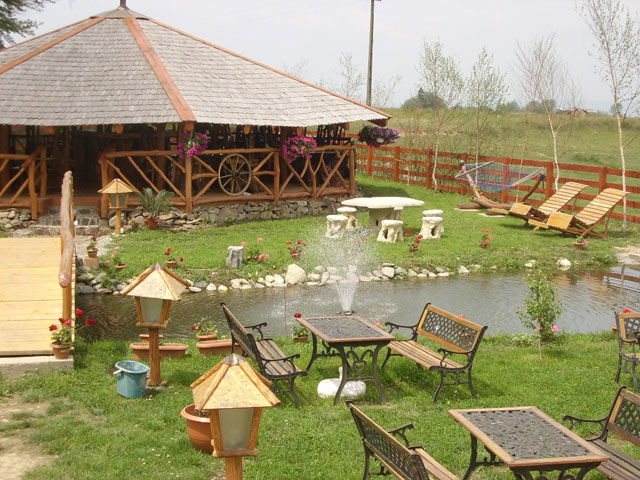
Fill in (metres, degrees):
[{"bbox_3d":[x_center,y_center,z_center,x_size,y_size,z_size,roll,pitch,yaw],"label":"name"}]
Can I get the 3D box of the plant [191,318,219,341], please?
[{"bbox_3d":[-1.454,1.167,10.347,0.340,0.320,0.300,1,8,-8],"label":"plant"}]

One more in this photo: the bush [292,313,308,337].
[{"bbox_3d":[-0.252,1.129,10.605,0.230,0.360,0.220,1,8,0],"label":"bush"}]

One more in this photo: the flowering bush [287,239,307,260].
[{"bbox_3d":[-0.445,0.165,15.960,0.390,0.400,0.360,2,8,-2],"label":"flowering bush"}]

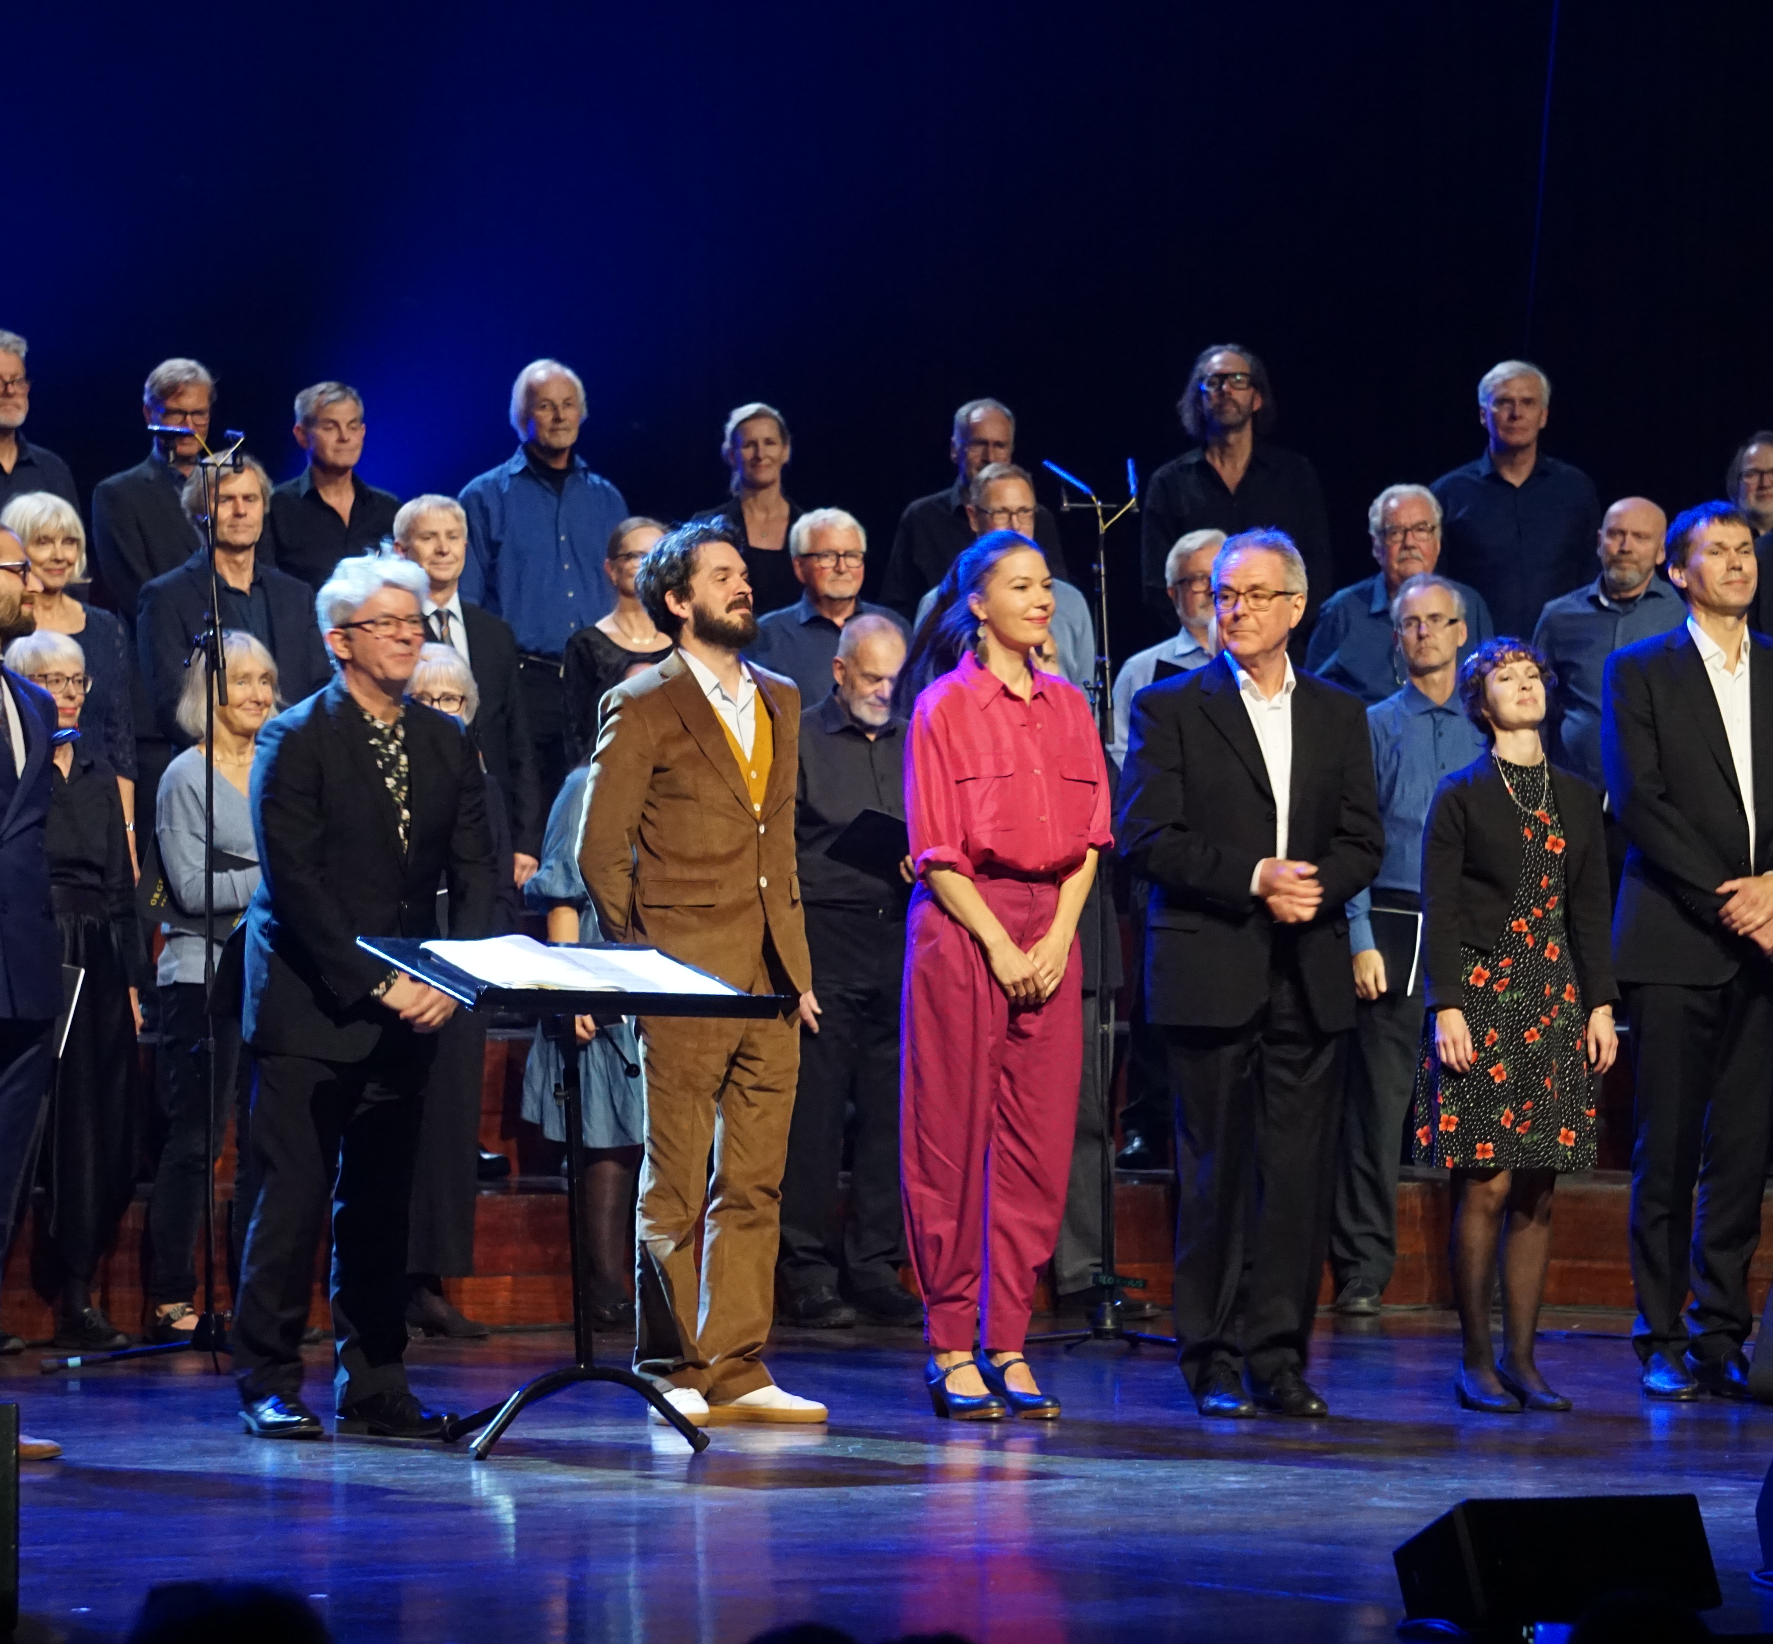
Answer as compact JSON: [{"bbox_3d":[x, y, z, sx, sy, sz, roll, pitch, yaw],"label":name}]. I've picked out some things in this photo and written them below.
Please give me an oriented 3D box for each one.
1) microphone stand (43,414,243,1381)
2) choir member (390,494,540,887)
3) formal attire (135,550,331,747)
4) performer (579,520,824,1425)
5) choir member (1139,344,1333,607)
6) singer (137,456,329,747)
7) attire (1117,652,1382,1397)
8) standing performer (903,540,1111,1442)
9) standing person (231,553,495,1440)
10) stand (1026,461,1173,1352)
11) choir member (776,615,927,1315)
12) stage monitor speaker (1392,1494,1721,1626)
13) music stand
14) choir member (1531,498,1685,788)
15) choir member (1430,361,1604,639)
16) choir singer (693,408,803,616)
[{"bbox_3d":[-1.485,0.164,21.200,0.580,2.050,0.580,0,0,-30],"label":"microphone stand"},{"bbox_3d":[-1.091,0.034,24.150,0.500,1.700,0.340,0,0,-8],"label":"choir member"},{"bbox_3d":[-1.560,-0.271,23.200,0.500,0.763,0.310,0,0,-10],"label":"formal attire"},{"bbox_3d":[-0.375,0.295,19.600,0.500,1.811,0.380,0,1,-42],"label":"performer"},{"bbox_3d":[0.899,-0.361,25.000,0.520,1.735,0.320,0,0,2],"label":"choir member"},{"bbox_3d":[-1.600,0.001,23.800,0.500,1.760,0.340,0,0,-13],"label":"singer"},{"bbox_3d":[0.735,0.410,19.680,0.530,1.505,0.350,0,0,-18],"label":"attire"},{"bbox_3d":[0.235,0.309,19.600,0.430,1.783,0.330,0,1,-32],"label":"standing performer"},{"bbox_3d":[-1.038,0.338,19.300,0.510,1.731,0.400,0,1,-35],"label":"standing person"},{"bbox_3d":[0.488,0.184,22.100,0.600,2.010,0.550,0,0,0],"label":"stand"},{"bbox_3d":[-0.072,0.349,23.500,0.520,1.704,0.380,0,0,-12],"label":"choir member"},{"bbox_3d":[1.024,1.112,14.890,0.380,0.180,0.360,0,0,-18],"label":"stage monitor speaker"},{"bbox_3d":[-0.610,0.713,18.670,0.700,0.970,0.530,0,0,-28],"label":"music stand"},{"bbox_3d":[1.878,0.025,24.600,0.520,1.720,0.340,0,0,3],"label":"choir member"},{"bbox_3d":[1.662,-0.323,25.700,0.530,1.788,0.340,0,0,0],"label":"choir member"},{"bbox_3d":[-0.353,-0.270,25.300,0.440,1.640,0.300,0,0,-3],"label":"choir singer"}]

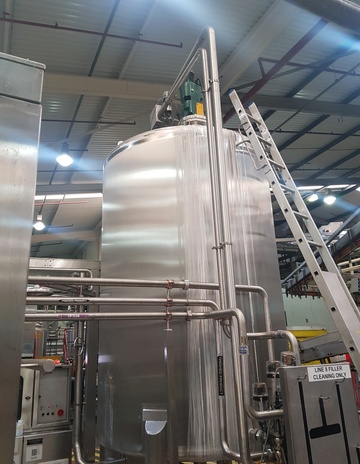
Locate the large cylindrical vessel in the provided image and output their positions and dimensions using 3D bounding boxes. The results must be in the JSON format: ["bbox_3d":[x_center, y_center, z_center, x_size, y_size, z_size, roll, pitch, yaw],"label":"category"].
[{"bbox_3d":[0.114,0.616,4.041,1.970,2.849,1.970,-2,-17,-1],"label":"large cylindrical vessel"}]

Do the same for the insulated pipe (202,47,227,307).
[{"bbox_3d":[0.256,-0.539,2.771,0.045,2.186,0.045,-2,-17,0],"label":"insulated pipe"}]

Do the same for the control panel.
[{"bbox_3d":[-1.244,1.578,3.488,0.317,0.489,0.200,6,-19,-26],"label":"control panel"}]

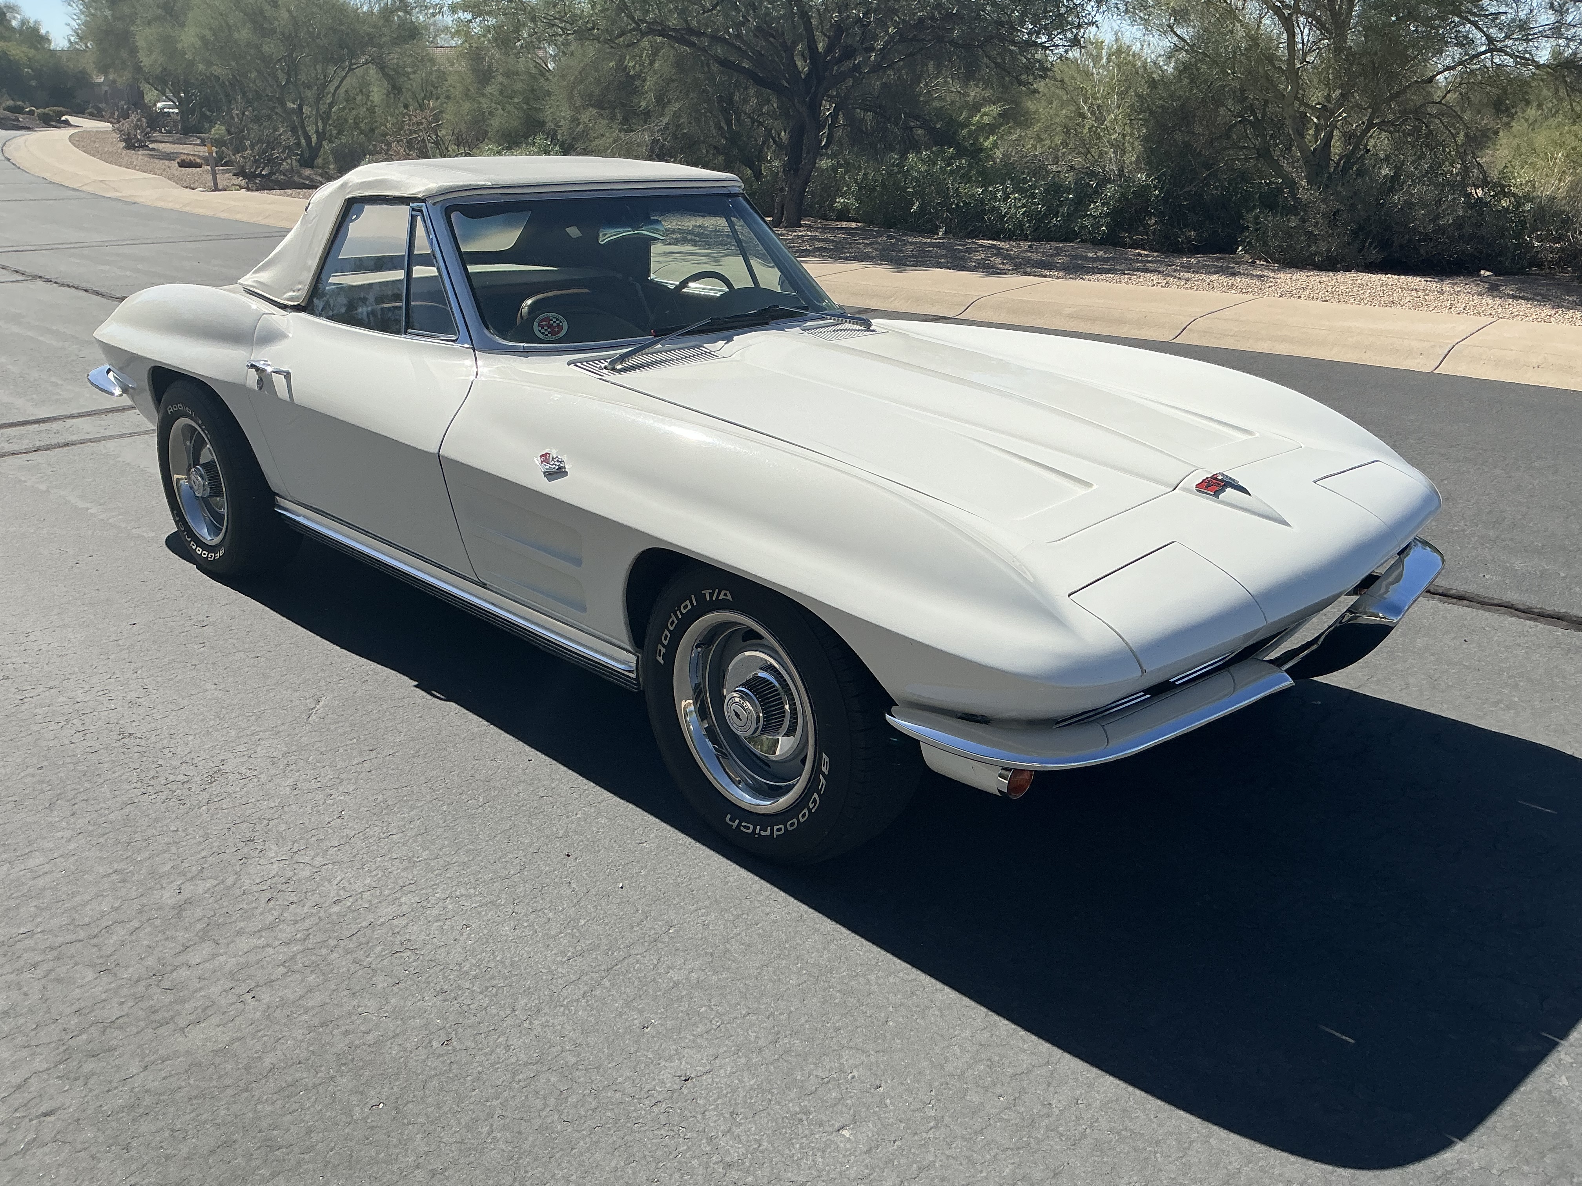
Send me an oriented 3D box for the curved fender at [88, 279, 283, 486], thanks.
[{"bbox_3d":[-2.000,-0.743,4.249,1.450,0.545,0.405,18,26,41],"label":"curved fender"}]

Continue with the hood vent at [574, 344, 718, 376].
[{"bbox_3d":[-0.337,-0.554,3.077,0.160,0.050,0.340,18,26,41],"label":"hood vent"}]

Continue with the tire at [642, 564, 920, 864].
[{"bbox_3d":[-0.032,0.211,2.513,0.636,0.636,0.215,18,26,41],"label":"tire"}]

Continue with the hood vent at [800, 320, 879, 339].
[{"bbox_3d":[0.165,-0.726,3.563,0.160,0.050,0.340,18,26,41],"label":"hood vent"}]

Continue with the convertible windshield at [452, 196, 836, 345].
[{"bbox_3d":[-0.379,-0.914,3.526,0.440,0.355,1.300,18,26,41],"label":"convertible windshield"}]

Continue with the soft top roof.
[{"bbox_3d":[-0.924,-1.139,4.009,1.160,0.420,1.260,18,26,41],"label":"soft top roof"}]

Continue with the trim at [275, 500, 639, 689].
[{"bbox_3d":[-0.938,-0.038,3.327,1.715,0.105,0.065,18,26,41],"label":"trim"}]

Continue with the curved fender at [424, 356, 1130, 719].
[{"bbox_3d":[-0.122,-0.094,2.518,1.820,0.520,0.375,18,26,41],"label":"curved fender"}]

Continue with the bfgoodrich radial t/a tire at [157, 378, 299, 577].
[{"bbox_3d":[-1.829,-0.374,4.132,0.636,0.636,0.215,18,26,41],"label":"bfgoodrich radial t/a tire"}]

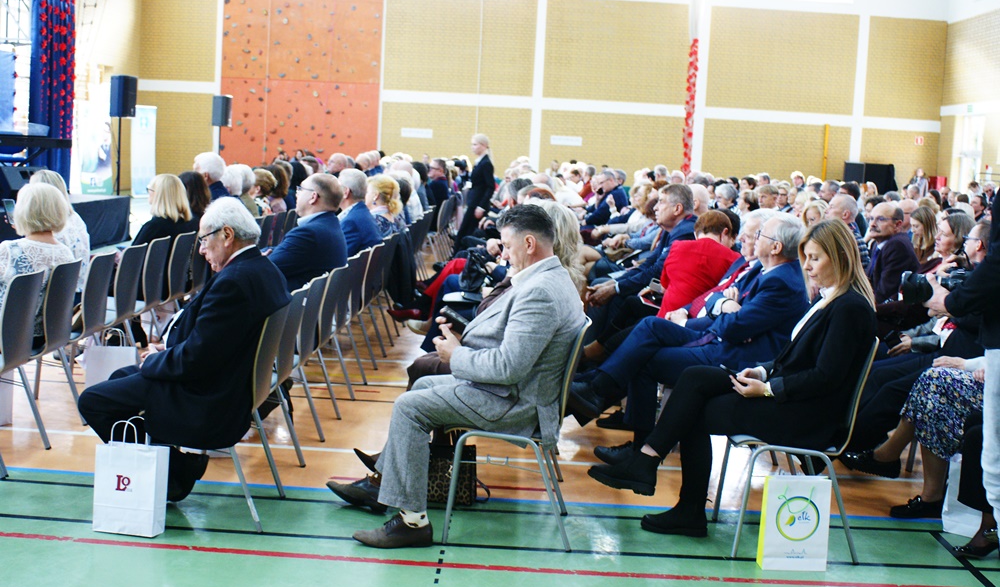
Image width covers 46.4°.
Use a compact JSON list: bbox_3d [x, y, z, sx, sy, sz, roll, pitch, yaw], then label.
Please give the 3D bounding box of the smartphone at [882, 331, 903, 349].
[{"bbox_3d":[1.901,0.231,5.622,0.075,0.150,0.012,-51,4,-39],"label":"smartphone"}]

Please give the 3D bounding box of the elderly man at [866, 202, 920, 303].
[{"bbox_3d":[2.175,0.069,7.272,0.820,1.310,0.540,1,7,-13],"label":"elderly man"}]

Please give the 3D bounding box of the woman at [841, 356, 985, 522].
[{"bbox_3d":[1.960,0.365,4.950,0.980,1.250,0.520,3,6,1],"label":"woman"}]

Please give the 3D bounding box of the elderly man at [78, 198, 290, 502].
[{"bbox_3d":[-1.236,0.248,4.583,0.810,1.250,0.580,3,6,1],"label":"elderly man"}]

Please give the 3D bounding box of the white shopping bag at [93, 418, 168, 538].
[{"bbox_3d":[-1.378,0.690,4.369,0.240,0.405,0.100,4,7,9],"label":"white shopping bag"}]

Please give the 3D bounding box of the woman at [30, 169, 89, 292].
[{"bbox_3d":[-2.498,-0.010,6.040,0.800,1.290,0.500,3,7,1],"label":"woman"}]

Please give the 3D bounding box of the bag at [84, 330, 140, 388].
[{"bbox_3d":[-2.086,0.409,6.255,0.255,0.430,0.110,2,7,-5],"label":"bag"}]

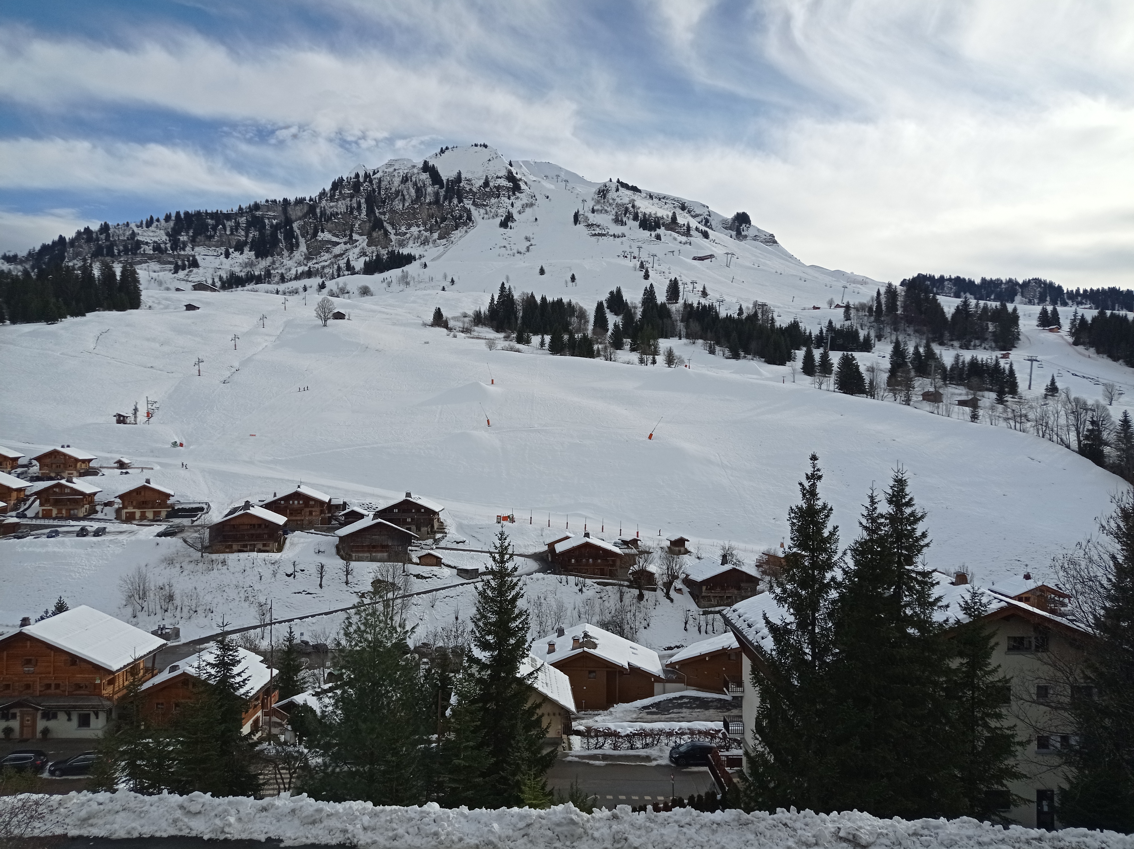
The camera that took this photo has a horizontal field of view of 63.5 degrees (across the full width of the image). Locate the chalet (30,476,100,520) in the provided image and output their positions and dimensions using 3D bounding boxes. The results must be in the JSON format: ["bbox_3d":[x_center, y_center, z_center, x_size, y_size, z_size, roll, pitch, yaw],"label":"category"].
[{"bbox_3d":[-123.990,18.181,227.000,13.000,9.200,12.000,0,-1,-12],"label":"chalet"}]

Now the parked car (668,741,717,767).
[{"bbox_3d":[9.883,25.253,70.500,4.050,1.470,1.740,0,-1,-6],"label":"parked car"}]

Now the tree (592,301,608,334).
[{"bbox_3d":[19.470,-61.521,530.000,9.300,20.000,9.300,0,-1,2],"label":"tree"}]

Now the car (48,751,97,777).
[{"bbox_3d":[-36.254,25.483,69.000,4.600,1.500,1.810,0,-1,-5],"label":"car"}]

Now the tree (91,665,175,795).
[{"bbox_3d":[-24.608,17.253,52.000,4.800,7.950,4.800,0,1,0],"label":"tree"}]

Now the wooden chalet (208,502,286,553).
[{"bbox_3d":[-71.266,23.147,205.001,15.200,9.580,14.500,1,-1,-15],"label":"wooden chalet"}]

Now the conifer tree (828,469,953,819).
[{"bbox_3d":[14.881,10.705,42.000,5.800,17.350,5.800,0,-1,0],"label":"conifer tree"}]

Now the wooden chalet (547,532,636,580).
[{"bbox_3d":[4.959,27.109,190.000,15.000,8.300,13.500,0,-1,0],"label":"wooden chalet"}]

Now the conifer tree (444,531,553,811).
[{"bbox_3d":[-3.328,12.253,45.000,5.300,14.150,5.300,0,1,0],"label":"conifer tree"}]

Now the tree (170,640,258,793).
[{"bbox_3d":[-23.205,19.236,61.000,6.000,12.510,6.000,0,-1,0],"label":"tree"}]

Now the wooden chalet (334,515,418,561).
[{"bbox_3d":[-34.200,20.096,164.000,13.200,7.500,11.000,0,1,-19],"label":"wooden chalet"}]

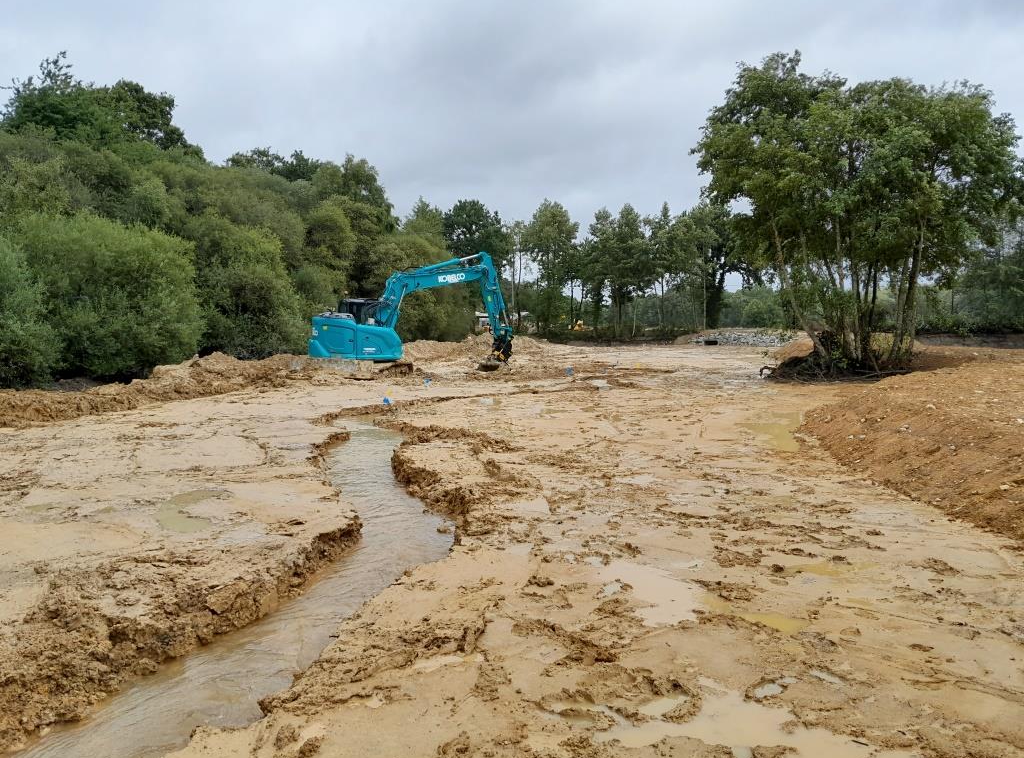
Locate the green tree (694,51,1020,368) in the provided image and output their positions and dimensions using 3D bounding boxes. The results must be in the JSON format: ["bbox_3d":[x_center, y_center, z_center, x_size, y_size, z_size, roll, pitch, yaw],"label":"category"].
[{"bbox_3d":[12.100,-5.850,27.000,10.800,11.000,9.200,0,4,0],"label":"green tree"}]

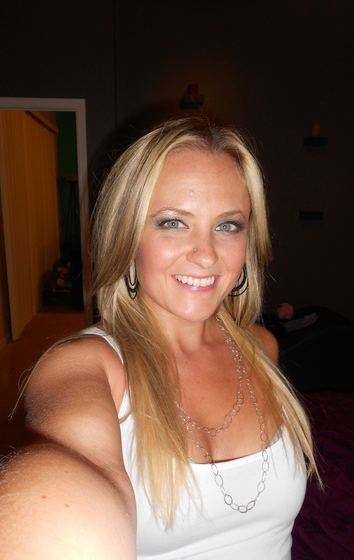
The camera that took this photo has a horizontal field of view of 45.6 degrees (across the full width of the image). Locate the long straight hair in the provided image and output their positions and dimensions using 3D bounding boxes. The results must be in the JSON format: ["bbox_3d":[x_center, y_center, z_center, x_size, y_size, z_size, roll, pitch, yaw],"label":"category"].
[{"bbox_3d":[0.027,0.040,0.600,0.275,0.495,0.250,-1,10,-14],"label":"long straight hair"}]

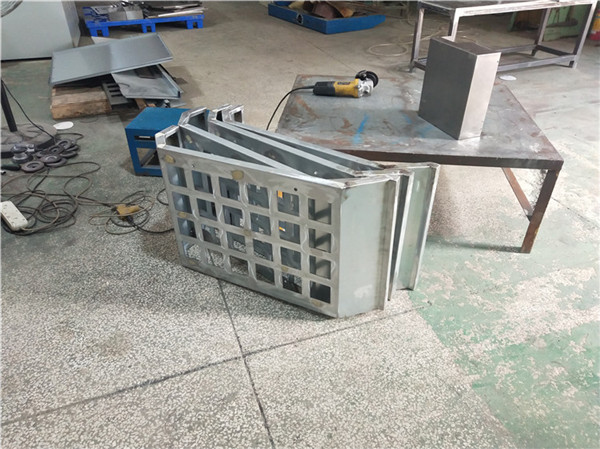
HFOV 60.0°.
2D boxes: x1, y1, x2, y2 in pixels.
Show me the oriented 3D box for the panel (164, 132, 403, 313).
[{"bbox_3d":[-0.121,-0.003,1.958,0.945,0.553,0.185,15,36,21],"label":"panel"}]

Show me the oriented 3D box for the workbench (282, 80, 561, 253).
[{"bbox_3d":[0.495,-0.349,2.571,1.128,0.447,0.928,3,34,5],"label":"workbench"}]

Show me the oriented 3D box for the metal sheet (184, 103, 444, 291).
[{"bbox_3d":[-0.040,-0.073,2.064,1.029,0.553,0.336,24,40,31],"label":"metal sheet"}]

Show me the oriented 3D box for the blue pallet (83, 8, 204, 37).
[{"bbox_3d":[-1.719,-2.330,5.819,1.203,0.143,0.843,-9,35,-13],"label":"blue pallet"}]

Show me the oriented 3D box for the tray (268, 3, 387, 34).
[{"bbox_3d":[0.273,-2.381,5.899,0.722,0.139,1.101,-18,38,-25],"label":"tray"}]

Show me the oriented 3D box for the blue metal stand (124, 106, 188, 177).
[{"bbox_3d":[-0.696,-0.448,2.866,0.374,0.286,0.292,4,34,6],"label":"blue metal stand"}]

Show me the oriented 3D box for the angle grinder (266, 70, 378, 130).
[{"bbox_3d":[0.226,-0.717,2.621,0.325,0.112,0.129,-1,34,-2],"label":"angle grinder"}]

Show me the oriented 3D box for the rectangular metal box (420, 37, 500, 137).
[{"bbox_3d":[0.663,-0.583,2.204,0.113,0.348,0.304,-12,35,-19],"label":"rectangular metal box"}]

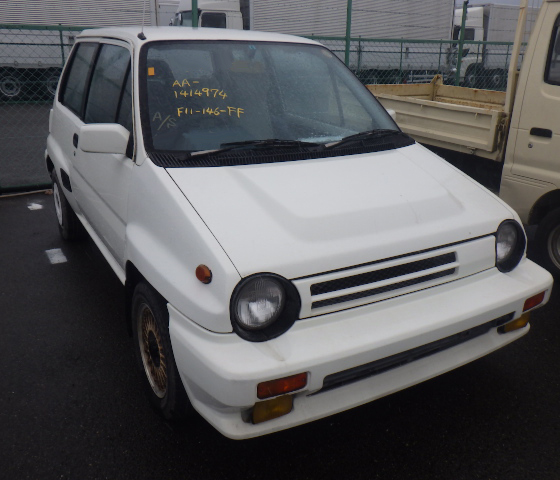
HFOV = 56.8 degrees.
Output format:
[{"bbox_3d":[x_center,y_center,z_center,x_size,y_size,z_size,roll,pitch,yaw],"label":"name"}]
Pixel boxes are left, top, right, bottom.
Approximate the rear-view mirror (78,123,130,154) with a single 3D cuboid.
[{"bbox_3d":[-0.700,-0.396,2.037,0.180,0.115,0.095,-10,22,-29],"label":"rear-view mirror"}]

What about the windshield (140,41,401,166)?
[{"bbox_3d":[-0.056,-0.731,2.471,1.340,0.130,0.660,-10,62,-29],"label":"windshield"}]

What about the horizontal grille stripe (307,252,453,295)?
[{"bbox_3d":[0.410,0.120,1.897,0.702,0.047,0.030,-10,22,-29],"label":"horizontal grille stripe"}]

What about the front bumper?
[{"bbox_3d":[0.430,0.322,1.921,1.590,0.360,0.395,-10,22,-29],"label":"front bumper"}]

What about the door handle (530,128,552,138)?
[{"bbox_3d":[1.640,-0.668,3.247,0.040,0.055,0.145,-10,22,-29],"label":"door handle"}]

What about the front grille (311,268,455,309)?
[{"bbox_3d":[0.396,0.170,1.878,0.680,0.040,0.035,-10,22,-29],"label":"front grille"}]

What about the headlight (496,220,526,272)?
[{"bbox_3d":[0.929,0.026,2.120,0.205,0.205,0.090,-10,22,-29],"label":"headlight"}]

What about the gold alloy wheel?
[{"bbox_3d":[-0.426,0.402,1.975,0.140,0.365,0.365,-10,22,-29],"label":"gold alloy wheel"}]

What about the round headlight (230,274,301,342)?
[{"bbox_3d":[-0.055,0.192,1.569,0.205,0.205,0.090,-10,22,-29],"label":"round headlight"}]

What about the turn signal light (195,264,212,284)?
[{"bbox_3d":[-0.235,0.106,1.590,0.060,0.060,0.040,17,24,37],"label":"turn signal light"}]

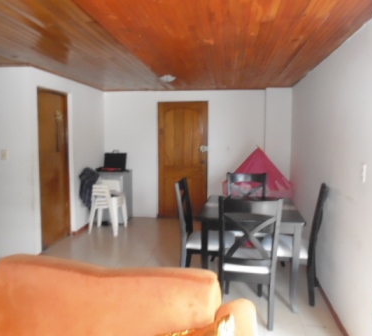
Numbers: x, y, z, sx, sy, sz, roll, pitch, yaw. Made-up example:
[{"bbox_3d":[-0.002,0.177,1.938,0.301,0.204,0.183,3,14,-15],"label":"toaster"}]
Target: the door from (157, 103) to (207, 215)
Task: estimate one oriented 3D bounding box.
[{"bbox_3d":[-0.043,-0.125,5.802,0.869,2.020,0.071,1,5,9],"label":"door"}]

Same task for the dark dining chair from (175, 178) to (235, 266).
[{"bbox_3d":[0.212,0.623,3.245,0.576,1.000,0.444,2,5,13],"label":"dark dining chair"}]

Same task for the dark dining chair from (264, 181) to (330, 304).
[{"bbox_3d":[0.943,0.648,3.033,0.576,1.000,0.444,2,5,18],"label":"dark dining chair"}]

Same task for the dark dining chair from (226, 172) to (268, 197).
[{"bbox_3d":[0.668,0.586,3.685,0.444,1.000,0.566,1,5,9],"label":"dark dining chair"}]

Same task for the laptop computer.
[{"bbox_3d":[-1.209,-0.104,5.695,0.389,0.273,0.283,1,5,1],"label":"laptop computer"}]

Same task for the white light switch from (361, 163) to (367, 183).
[{"bbox_3d":[1.132,0.032,2.148,0.014,0.119,0.076,1,5,9],"label":"white light switch"}]

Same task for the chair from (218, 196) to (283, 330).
[{"bbox_3d":[0.491,0.676,2.684,0.444,1.000,0.586,1,5,8],"label":"chair"}]

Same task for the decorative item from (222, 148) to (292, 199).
[{"bbox_3d":[1.026,0.342,5.003,0.960,1.252,0.960,1,5,9],"label":"decorative item"}]

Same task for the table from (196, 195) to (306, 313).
[{"bbox_3d":[0.602,0.753,3.238,0.869,0.747,1.040,1,5,10],"label":"table"}]

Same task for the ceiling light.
[{"bbox_3d":[-0.241,-1.169,4.445,0.232,0.071,0.232,1,5,9],"label":"ceiling light"}]

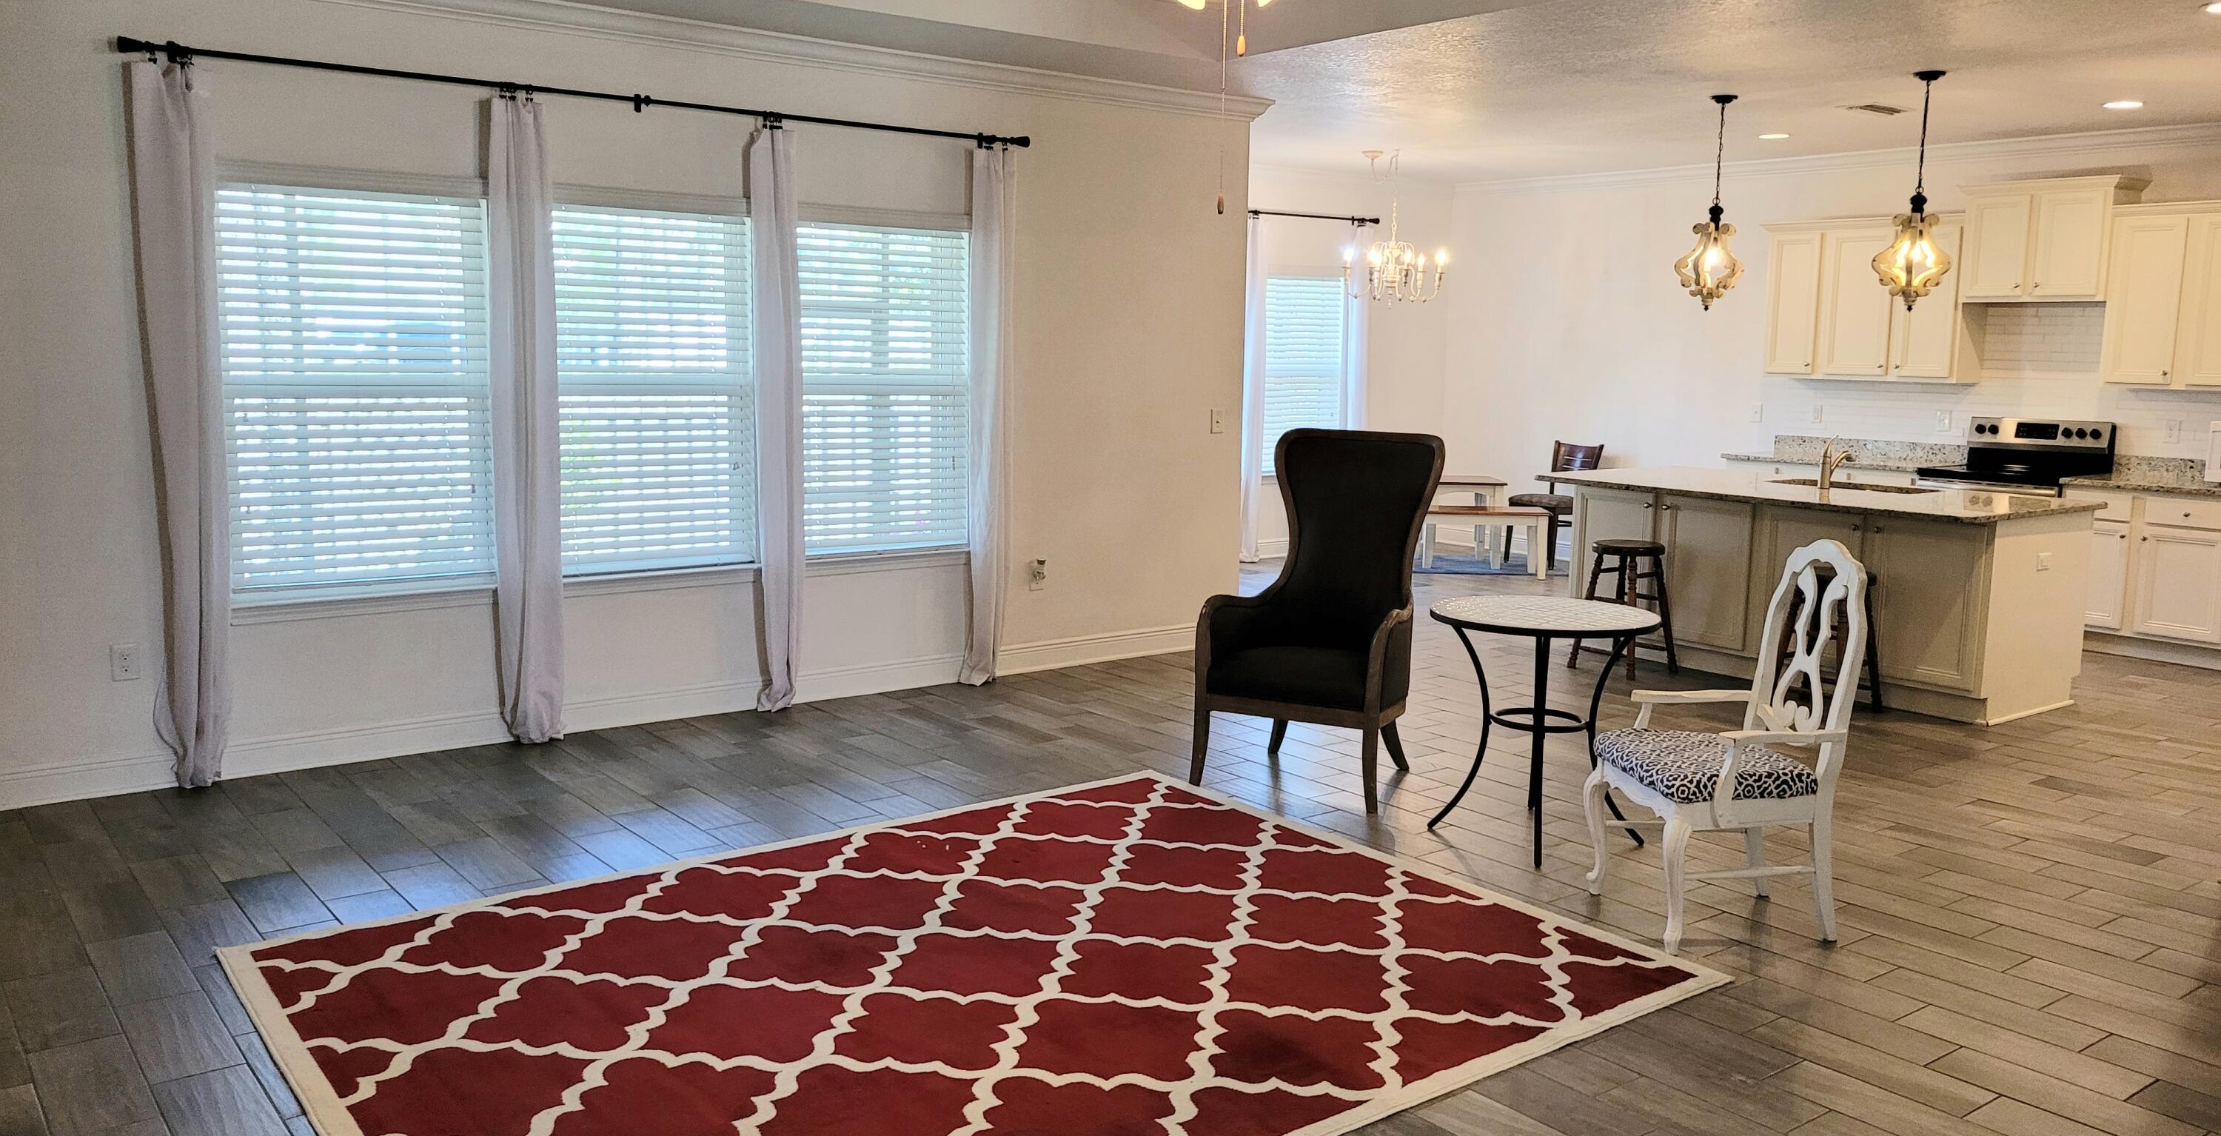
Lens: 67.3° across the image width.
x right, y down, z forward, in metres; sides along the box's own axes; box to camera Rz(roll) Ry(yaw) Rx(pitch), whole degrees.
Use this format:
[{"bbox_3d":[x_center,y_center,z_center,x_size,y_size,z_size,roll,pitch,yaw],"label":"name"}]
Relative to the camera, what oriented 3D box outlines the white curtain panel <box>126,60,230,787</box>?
[{"bbox_3d":[-2.989,-0.427,5.395,0.265,2.325,0.130,-5,10,-38],"label":"white curtain panel"}]

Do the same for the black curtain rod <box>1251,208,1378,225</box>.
[{"bbox_3d":[1.423,-2.499,11.898,1.430,0.055,0.070,-5,9,-38],"label":"black curtain rod"}]

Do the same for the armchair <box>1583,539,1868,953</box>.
[{"bbox_3d":[1.677,0.446,4.517,0.600,1.045,0.540,0,7,-7],"label":"armchair"}]

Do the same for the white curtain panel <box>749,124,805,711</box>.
[{"bbox_3d":[-1.369,-0.584,6.882,0.200,2.375,0.100,-5,9,-38],"label":"white curtain panel"}]

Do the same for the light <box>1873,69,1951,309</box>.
[{"bbox_3d":[3.561,-1.651,7.333,0.340,1.015,0.340,-5,9,-38],"label":"light"}]

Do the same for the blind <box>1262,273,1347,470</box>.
[{"bbox_3d":[1.382,-1.399,12.084,0.880,1.430,0.100,-5,10,-38],"label":"blind"}]

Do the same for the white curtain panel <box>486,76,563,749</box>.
[{"bbox_3d":[-2.122,-0.499,6.068,0.240,2.325,0.130,-5,10,-38],"label":"white curtain panel"}]

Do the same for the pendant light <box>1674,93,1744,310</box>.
[{"bbox_3d":[2.948,-1.760,8.083,0.340,1.010,0.340,-5,9,-38],"label":"pendant light"}]

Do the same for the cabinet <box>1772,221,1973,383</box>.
[{"bbox_3d":[4.648,-1.620,10.155,0.340,0.960,1.190,-5,9,-38],"label":"cabinet"}]

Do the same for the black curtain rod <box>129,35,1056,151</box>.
[{"bbox_3d":[-1.716,-1.726,6.212,3.450,0.065,0.100,-5,10,-38],"label":"black curtain rod"}]

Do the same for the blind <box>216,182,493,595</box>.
[{"bbox_3d":[-2.622,-0.626,5.808,0.910,1.430,0.100,-5,10,-38],"label":"blind"}]

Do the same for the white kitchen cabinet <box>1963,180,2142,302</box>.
[{"bbox_3d":[5.255,-1.821,9.356,0.360,0.660,0.810,-5,9,-38],"label":"white kitchen cabinet"}]

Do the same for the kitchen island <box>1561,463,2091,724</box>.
[{"bbox_3d":[3.283,0.078,7.941,1.360,0.914,2.150,-5,10,-38],"label":"kitchen island"}]

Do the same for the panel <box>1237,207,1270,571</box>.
[{"bbox_3d":[1.003,-1.211,11.739,0.210,2.420,0.100,-5,9,-38],"label":"panel"}]

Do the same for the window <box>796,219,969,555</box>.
[{"bbox_3d":[-0.989,-0.774,7.301,0.870,1.425,0.060,-5,9,-38],"label":"window"}]

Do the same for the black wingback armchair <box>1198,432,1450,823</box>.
[{"bbox_3d":[0.754,0.155,5.964,0.710,1.225,0.710,5,8,28],"label":"black wingback armchair"}]

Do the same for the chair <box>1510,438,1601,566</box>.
[{"bbox_3d":[3.191,-0.456,11.961,0.500,0.890,0.450,-2,8,-24],"label":"chair"}]

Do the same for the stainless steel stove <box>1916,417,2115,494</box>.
[{"bbox_3d":[5.014,-0.218,9.324,0.700,1.205,0.760,-5,10,-38],"label":"stainless steel stove"}]

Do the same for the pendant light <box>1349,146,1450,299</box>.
[{"bbox_3d":[1.760,-2.096,10.324,0.610,0.950,0.610,1,7,0],"label":"pendant light"}]

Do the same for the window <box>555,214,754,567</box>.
[{"bbox_3d":[-1.792,-0.698,6.439,0.880,1.420,0.070,-5,10,-38],"label":"window"}]

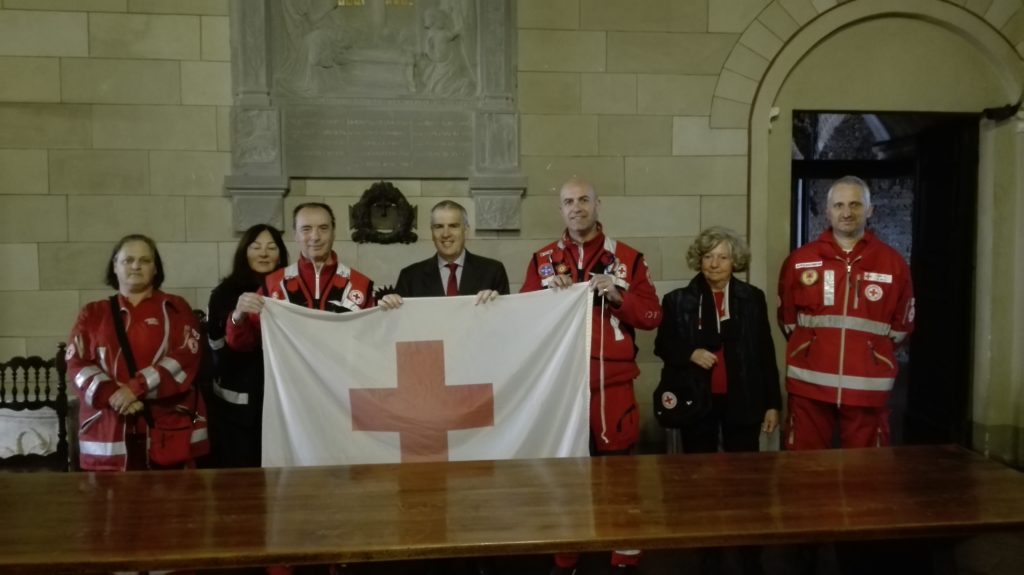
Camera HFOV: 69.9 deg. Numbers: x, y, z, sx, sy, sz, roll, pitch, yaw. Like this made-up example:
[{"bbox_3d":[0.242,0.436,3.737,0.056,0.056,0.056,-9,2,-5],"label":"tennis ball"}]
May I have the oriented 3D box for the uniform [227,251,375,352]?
[{"bbox_3d":[-0.883,0.203,3.087,0.630,0.700,0.420,-1,3,-10],"label":"uniform"}]

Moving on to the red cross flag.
[{"bbox_3d":[-0.353,0.477,3.024,1.370,0.980,0.180,0,3,-5],"label":"red cross flag"}]

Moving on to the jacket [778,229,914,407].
[{"bbox_3d":[1.446,0.126,3.169,0.590,0.760,0.360,1,3,18],"label":"jacket"}]

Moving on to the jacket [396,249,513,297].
[{"bbox_3d":[-0.256,0.212,3.148,0.560,0.740,0.380,0,3,-2],"label":"jacket"}]

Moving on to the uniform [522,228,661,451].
[{"bbox_3d":[0.345,0.237,3.220,0.610,0.970,0.400,0,3,7],"label":"uniform"}]

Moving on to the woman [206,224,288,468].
[{"bbox_3d":[-1.201,0.505,3.459,0.500,1.600,0.330,-1,3,-12],"label":"woman"}]

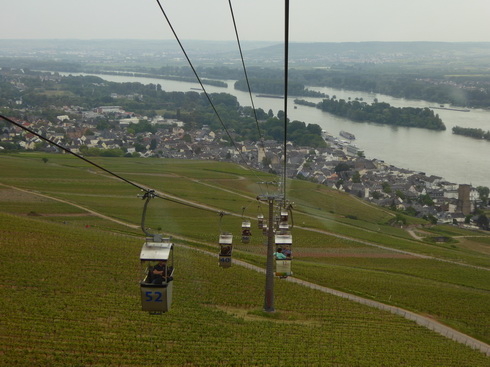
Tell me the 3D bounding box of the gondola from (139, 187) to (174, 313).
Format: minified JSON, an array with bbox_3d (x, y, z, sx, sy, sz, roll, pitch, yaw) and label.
[{"bbox_3d":[-2.942,2.324,30.800,0.970,4.200,1.650,1,9,3],"label":"gondola"}]

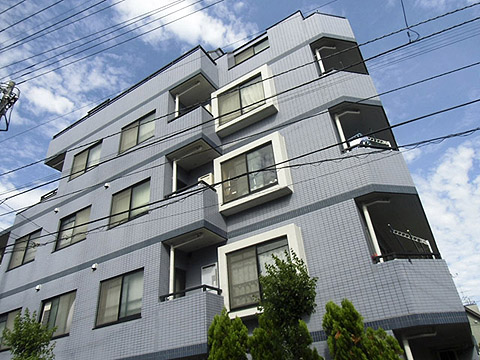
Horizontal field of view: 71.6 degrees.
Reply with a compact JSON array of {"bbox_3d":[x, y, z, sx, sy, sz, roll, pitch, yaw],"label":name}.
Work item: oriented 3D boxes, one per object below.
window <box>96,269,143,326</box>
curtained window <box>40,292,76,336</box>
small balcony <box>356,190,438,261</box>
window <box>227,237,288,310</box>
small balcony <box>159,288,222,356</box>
[{"bbox_3d":[-2.958,2.947,8.280,1.601,1.176,0.140,-22,-35,24],"label":"window"},{"bbox_3d":[-5.120,3.814,9.303,1.600,1.176,0.140,-22,-35,24],"label":"curtained window"},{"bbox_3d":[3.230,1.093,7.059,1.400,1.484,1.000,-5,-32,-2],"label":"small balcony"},{"bbox_3d":[0.416,2.041,7.301,1.595,1.304,0.151,-22,-35,24],"label":"window"},{"bbox_3d":[-0.950,3.225,7.333,1.304,1.222,1.013,-22,-35,24],"label":"small balcony"}]

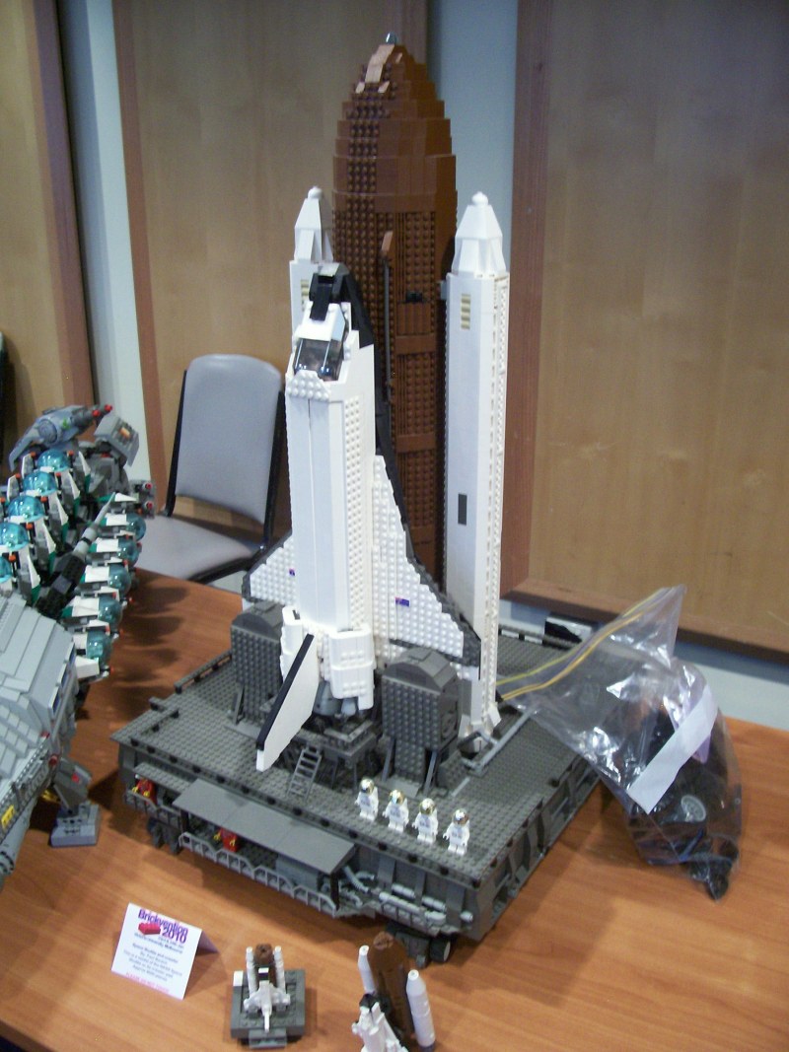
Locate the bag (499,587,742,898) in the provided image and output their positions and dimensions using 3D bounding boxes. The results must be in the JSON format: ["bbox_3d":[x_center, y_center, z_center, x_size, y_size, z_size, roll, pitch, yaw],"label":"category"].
[{"bbox_3d":[0.268,0.210,1.136,0.285,0.240,0.205,17,29,37],"label":"bag"}]

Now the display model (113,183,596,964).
[{"bbox_3d":[-0.004,-0.040,1.057,0.452,0.768,0.490,13,26,29],"label":"display model"}]

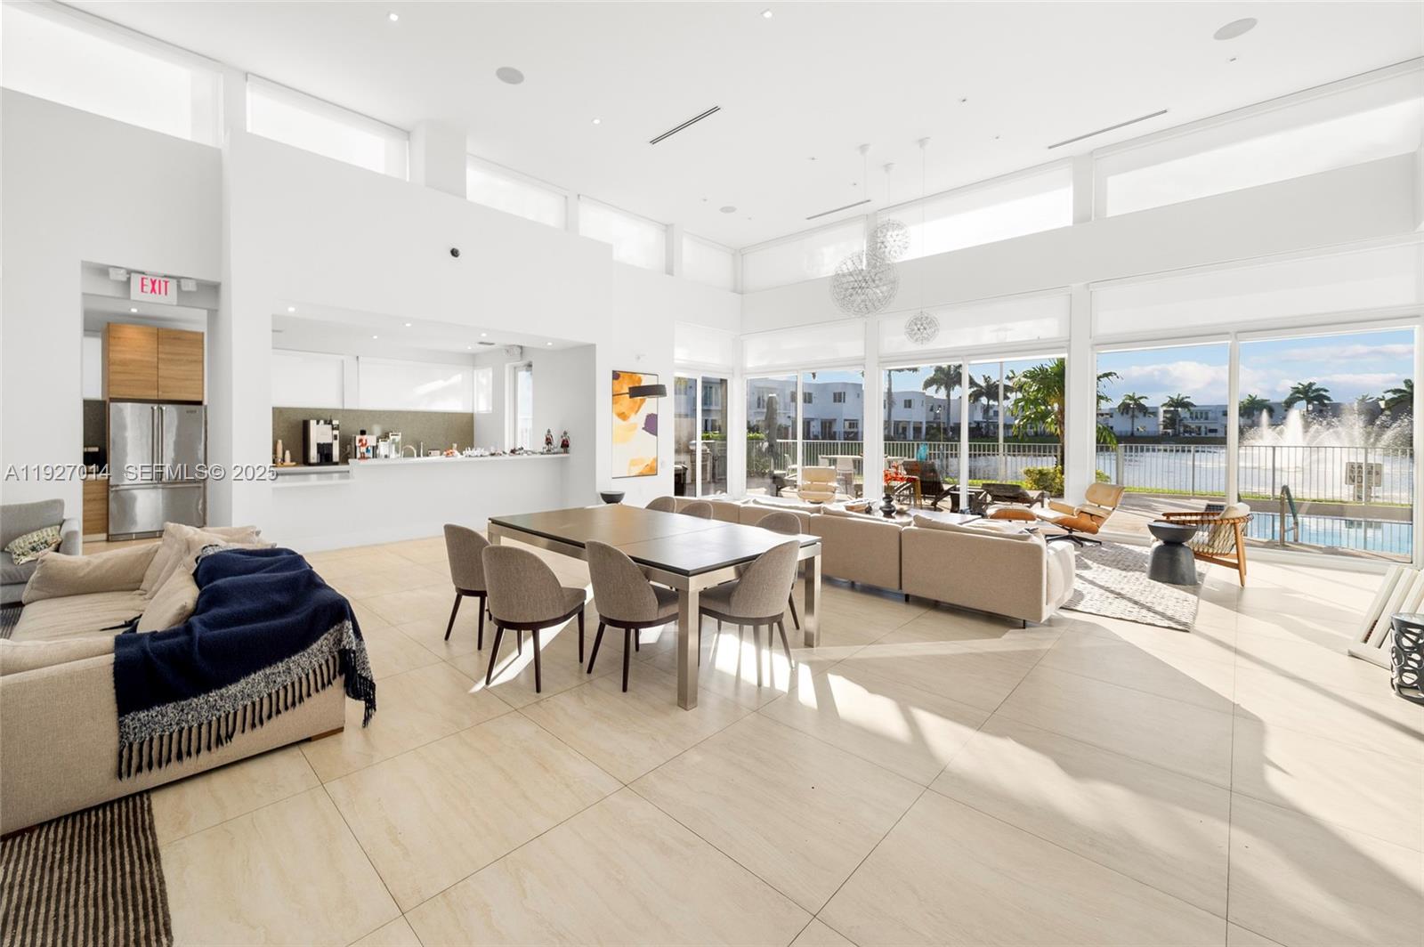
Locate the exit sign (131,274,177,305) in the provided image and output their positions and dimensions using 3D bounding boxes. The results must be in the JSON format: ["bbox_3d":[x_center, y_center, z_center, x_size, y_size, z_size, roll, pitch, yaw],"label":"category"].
[{"bbox_3d":[-6.393,-2.101,6.334,0.060,0.270,0.350,3,4,43],"label":"exit sign"}]

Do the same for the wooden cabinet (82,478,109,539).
[{"bbox_3d":[-8.520,0.472,7.428,0.620,0.900,0.550,4,6,42],"label":"wooden cabinet"}]

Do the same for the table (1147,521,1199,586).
[{"bbox_3d":[4.704,0.803,5.637,0.410,0.570,0.410,3,4,43],"label":"table"}]

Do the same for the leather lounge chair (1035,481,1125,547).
[{"bbox_3d":[5.063,0.540,7.629,0.840,0.820,0.800,-1,3,-16],"label":"leather lounge chair"}]

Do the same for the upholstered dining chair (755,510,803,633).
[{"bbox_3d":[0.357,0.757,4.237,0.510,0.830,0.570,3,4,43],"label":"upholstered dining chair"}]

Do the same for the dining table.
[{"bbox_3d":[-0.543,0.793,4.262,2.430,0.750,1.330,4,6,42],"label":"dining table"}]

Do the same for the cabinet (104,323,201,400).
[{"bbox_3d":[-7.811,-1.480,7.779,0.640,0.980,0.930,3,4,43],"label":"cabinet"}]

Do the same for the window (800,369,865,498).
[{"bbox_3d":[2.207,-0.648,10.253,1.360,2.500,0.100,4,6,42],"label":"window"}]

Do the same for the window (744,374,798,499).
[{"bbox_3d":[1.196,-0.725,11.415,1.360,2.500,0.100,3,4,43],"label":"window"}]

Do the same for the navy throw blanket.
[{"bbox_3d":[-2.365,0.813,2.788,1.040,0.710,0.870,3,4,43],"label":"navy throw blanket"}]

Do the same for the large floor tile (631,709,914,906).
[{"bbox_3d":[0.274,1.325,2.326,0.915,0.012,0.870,4,6,42],"label":"large floor tile"}]

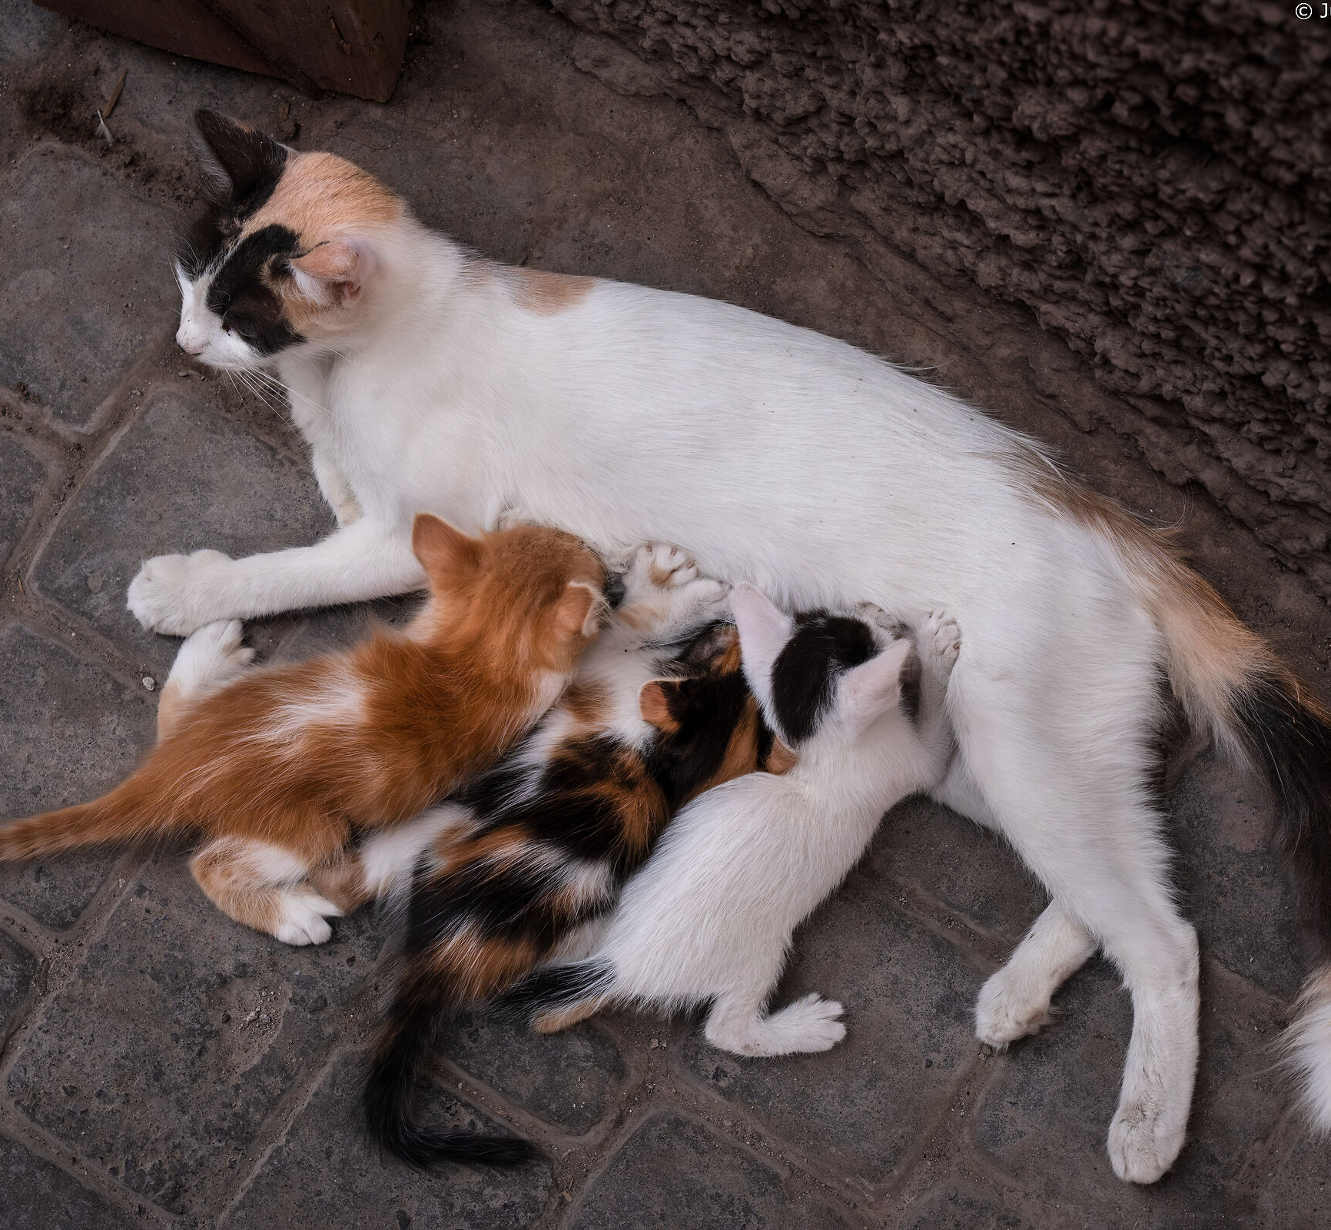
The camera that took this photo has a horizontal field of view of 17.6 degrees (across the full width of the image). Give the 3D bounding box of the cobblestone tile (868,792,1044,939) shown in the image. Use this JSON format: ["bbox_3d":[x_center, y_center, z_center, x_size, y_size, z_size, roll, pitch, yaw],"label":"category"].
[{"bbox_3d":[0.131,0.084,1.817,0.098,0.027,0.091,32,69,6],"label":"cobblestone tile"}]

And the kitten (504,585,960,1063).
[{"bbox_3d":[0.043,0.083,1.662,0.117,0.100,0.218,31,75,12],"label":"kitten"}]

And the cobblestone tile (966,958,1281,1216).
[{"bbox_3d":[0.186,0.192,1.686,0.099,0.030,0.090,31,75,12],"label":"cobblestone tile"}]

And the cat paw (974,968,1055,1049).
[{"bbox_3d":[0.135,0.152,1.673,0.027,0.025,0.032,34,76,13],"label":"cat paw"}]

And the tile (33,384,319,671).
[{"bbox_3d":[-0.193,-0.025,1.779,0.099,0.030,0.099,31,75,12],"label":"tile"}]

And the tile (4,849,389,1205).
[{"bbox_3d":[-0.194,0.177,1.747,0.101,0.027,0.115,31,69,6],"label":"tile"}]

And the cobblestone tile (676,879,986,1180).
[{"bbox_3d":[0.069,0.162,1.702,0.098,0.030,0.093,31,75,12],"label":"cobblestone tile"}]

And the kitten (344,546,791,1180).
[{"bbox_3d":[-0.040,0.101,1.668,0.248,0.085,0.132,-44,75,-11],"label":"kitten"}]

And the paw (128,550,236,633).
[{"bbox_3d":[-0.196,-0.009,1.743,0.041,0.028,0.032,-10,71,-1],"label":"paw"}]

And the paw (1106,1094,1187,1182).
[{"bbox_3d":[0.196,0.213,1.746,0.031,0.028,0.038,13,69,-1],"label":"paw"}]

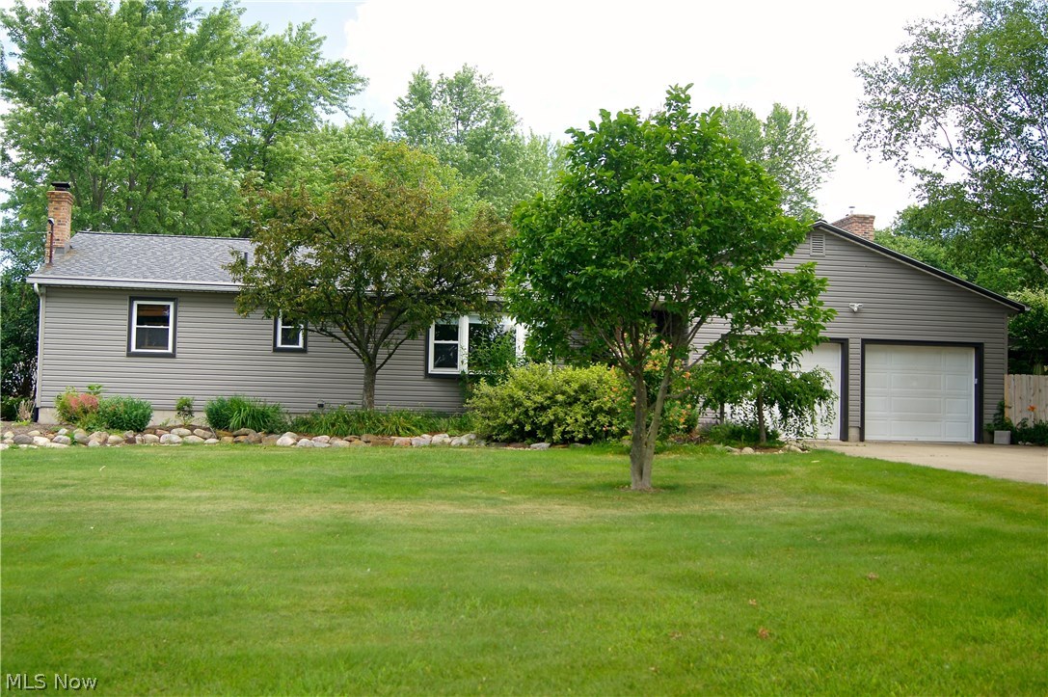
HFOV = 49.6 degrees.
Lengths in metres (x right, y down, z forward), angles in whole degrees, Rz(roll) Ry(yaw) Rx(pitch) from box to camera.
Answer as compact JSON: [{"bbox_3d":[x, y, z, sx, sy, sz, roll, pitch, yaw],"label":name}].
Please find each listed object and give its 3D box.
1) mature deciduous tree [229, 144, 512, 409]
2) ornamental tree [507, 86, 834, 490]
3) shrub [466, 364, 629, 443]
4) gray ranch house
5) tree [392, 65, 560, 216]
[{"bbox_3d":[-3.217,-1.307,23.809,5.840,6.080,5.400,2,-3,-6],"label":"mature deciduous tree"},{"bbox_3d":[1.999,-0.866,15.678,4.400,5.630,4.300,1,-3,0],"label":"ornamental tree"},{"bbox_3d":[0.511,1.161,24.074,3.400,1.630,2.400,2,-3,-6],"label":"shrub"},{"bbox_3d":[-0.136,-0.692,28.500,21.800,5.500,8.900,2,-3,-6],"label":"gray ranch house"},{"bbox_3d":[-2.047,-4.267,46.318,6.960,14.920,6.900,1,-3,0],"label":"tree"}]

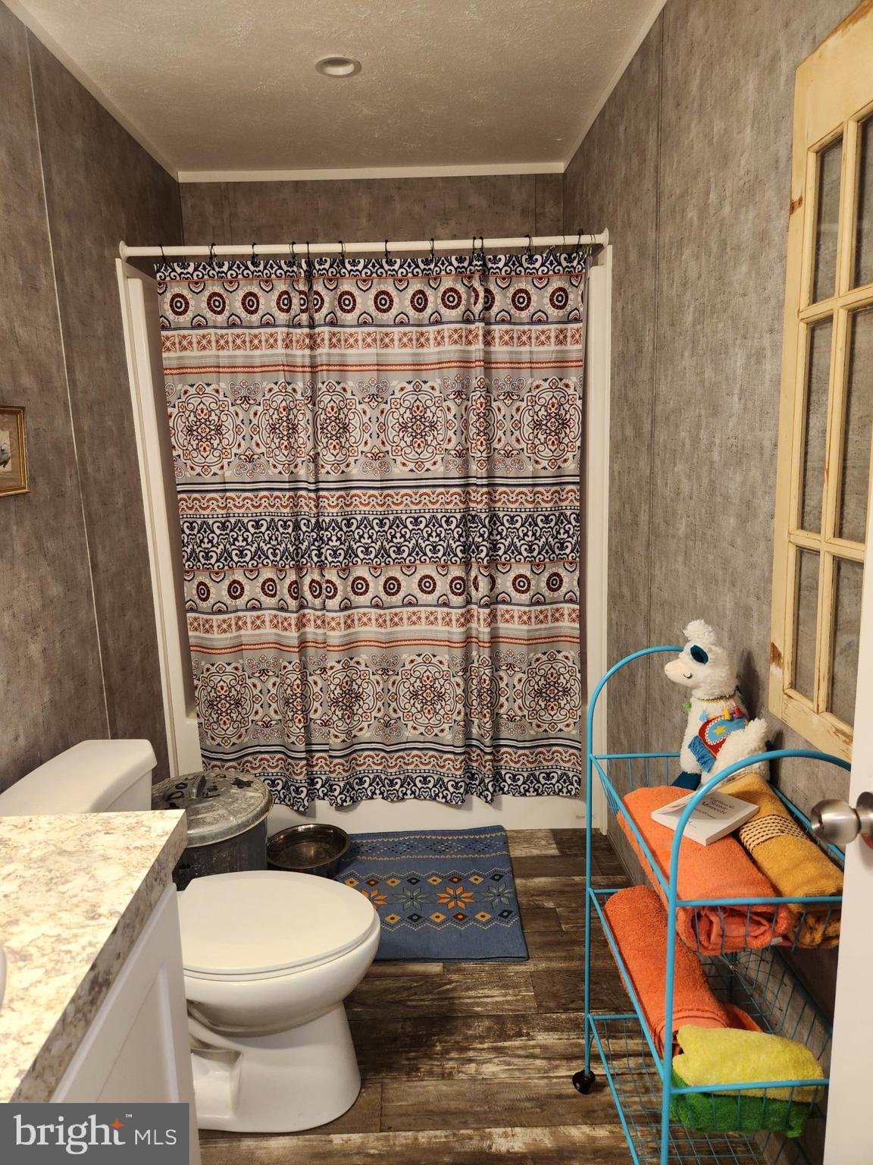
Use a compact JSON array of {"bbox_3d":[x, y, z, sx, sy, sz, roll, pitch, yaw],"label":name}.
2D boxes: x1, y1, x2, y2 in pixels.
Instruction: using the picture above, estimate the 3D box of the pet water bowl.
[{"bbox_3d":[-0.422,0.907,2.538,0.285,0.095,0.285,-2,10,-1],"label":"pet water bowl"}]

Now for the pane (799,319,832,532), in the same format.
[{"bbox_3d":[0.580,-0.233,1.168,0.012,0.325,0.092,-2,10,-1],"label":"pane"}]

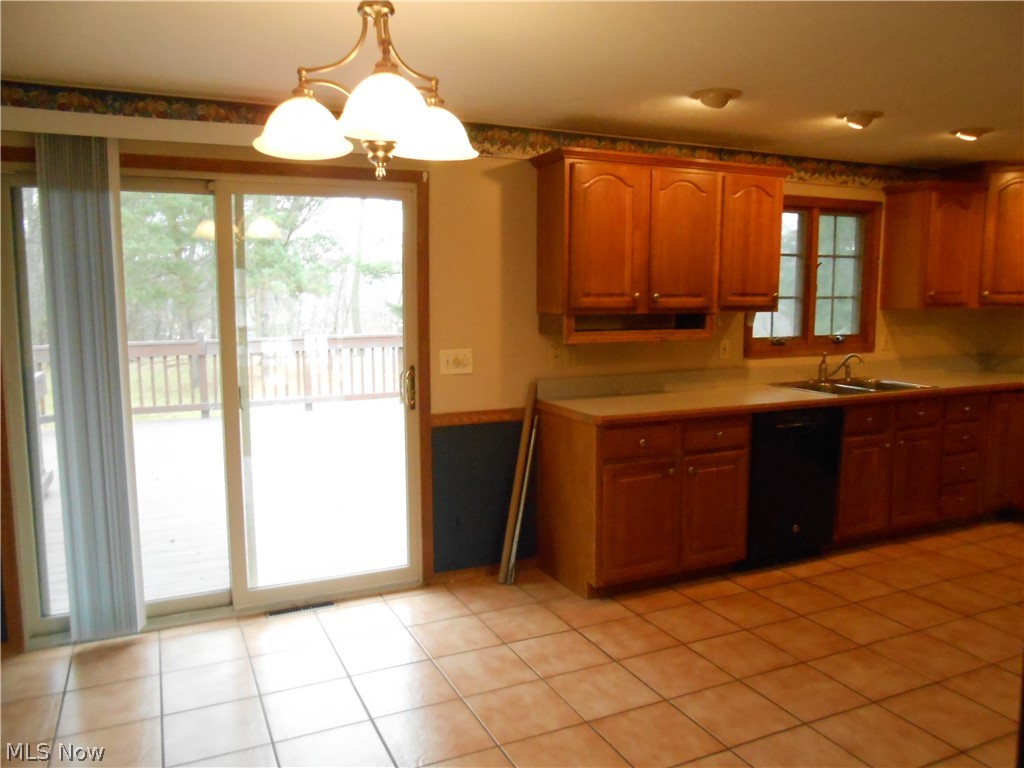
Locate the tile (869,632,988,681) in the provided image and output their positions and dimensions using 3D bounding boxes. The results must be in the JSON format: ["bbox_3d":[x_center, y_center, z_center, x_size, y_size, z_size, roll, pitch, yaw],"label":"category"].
[{"bbox_3d":[1.705,1.121,3.165,0.330,0.010,0.330,-3,8,-25],"label":"tile"}]

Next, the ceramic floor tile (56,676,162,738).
[{"bbox_3d":[-1.462,1.176,2.806,0.330,0.010,0.330,-3,8,-25],"label":"ceramic floor tile"}]

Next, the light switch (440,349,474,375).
[{"bbox_3d":[-0.275,-0.110,3.855,0.166,0.117,0.015,-3,7,-25],"label":"light switch"}]

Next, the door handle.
[{"bbox_3d":[-0.498,0.021,3.783,0.045,0.220,0.060,-3,7,-25],"label":"door handle"}]

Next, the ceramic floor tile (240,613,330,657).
[{"bbox_3d":[-0.986,1.094,3.355,0.328,0.010,0.328,-3,7,-25],"label":"ceramic floor tile"}]

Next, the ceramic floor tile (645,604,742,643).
[{"bbox_3d":[0.805,1.075,3.451,0.328,0.010,0.328,-3,7,-25],"label":"ceramic floor tile"}]

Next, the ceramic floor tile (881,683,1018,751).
[{"bbox_3d":[1.520,1.154,2.673,0.325,0.010,0.326,-3,7,-25],"label":"ceramic floor tile"}]

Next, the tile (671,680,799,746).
[{"bbox_3d":[0.790,1.168,2.726,0.328,0.010,0.328,-3,7,-25],"label":"tile"}]

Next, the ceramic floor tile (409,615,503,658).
[{"bbox_3d":[-0.242,1.091,3.326,0.325,0.010,0.326,-3,7,-25],"label":"ceramic floor tile"}]

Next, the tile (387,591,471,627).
[{"bbox_3d":[-0.382,1.059,3.634,0.328,0.010,0.328,-3,7,-25],"label":"tile"}]

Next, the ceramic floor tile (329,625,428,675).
[{"bbox_3d":[-0.547,1.115,3.206,0.328,0.010,0.328,-3,7,-25],"label":"ceramic floor tile"}]

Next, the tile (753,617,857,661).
[{"bbox_3d":[1.259,1.103,3.327,0.330,0.010,0.330,-3,8,-25],"label":"tile"}]

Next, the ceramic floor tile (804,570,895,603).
[{"bbox_3d":[1.726,1.031,3.911,0.330,0.010,0.330,-3,8,-25],"label":"ceramic floor tile"}]

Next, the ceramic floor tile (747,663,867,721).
[{"bbox_3d":[1.093,1.150,2.868,0.328,0.010,0.328,-3,7,-25],"label":"ceramic floor tile"}]

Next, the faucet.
[{"bbox_3d":[2.028,-0.100,4.735,0.090,0.190,0.270,-6,8,-39],"label":"faucet"}]

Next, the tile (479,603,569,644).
[{"bbox_3d":[0.058,1.073,3.464,0.325,0.010,0.326,-3,7,-25],"label":"tile"}]

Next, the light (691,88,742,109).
[{"bbox_3d":[0.846,-1.171,3.193,0.205,0.060,0.205,0,7,0],"label":"light"}]

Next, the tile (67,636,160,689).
[{"bbox_3d":[-1.590,1.129,3.077,0.328,0.010,0.328,-3,7,-25],"label":"tile"}]

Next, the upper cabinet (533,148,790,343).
[{"bbox_3d":[0.824,-0.709,4.139,1.458,0.931,0.339,-3,8,-25],"label":"upper cabinet"}]

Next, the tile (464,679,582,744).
[{"bbox_3d":[0.039,1.161,2.733,0.328,0.010,0.328,-3,7,-25],"label":"tile"}]

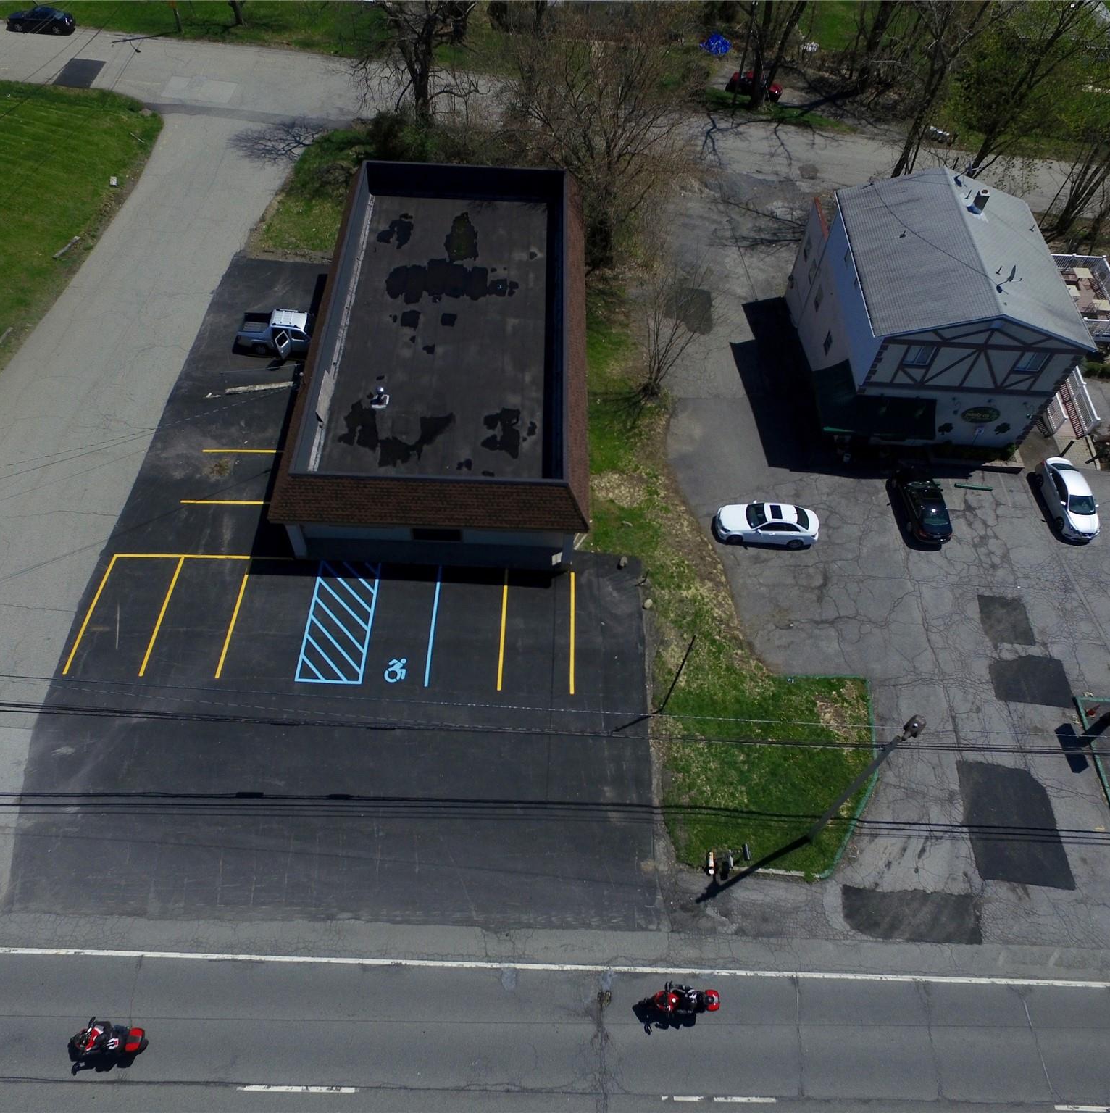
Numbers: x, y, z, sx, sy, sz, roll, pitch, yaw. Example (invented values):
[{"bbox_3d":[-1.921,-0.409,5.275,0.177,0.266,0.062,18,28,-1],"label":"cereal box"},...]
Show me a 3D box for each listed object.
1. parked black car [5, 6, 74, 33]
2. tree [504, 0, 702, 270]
[{"bbox_3d":[-37.613,-39.321,62.674,4.550,1.400,1.800,3,54,-2],"label":"parked black car"},{"bbox_3d":[2.205,-20.890,45.457,9.300,12.000,9.300,6,54,0],"label":"tree"}]

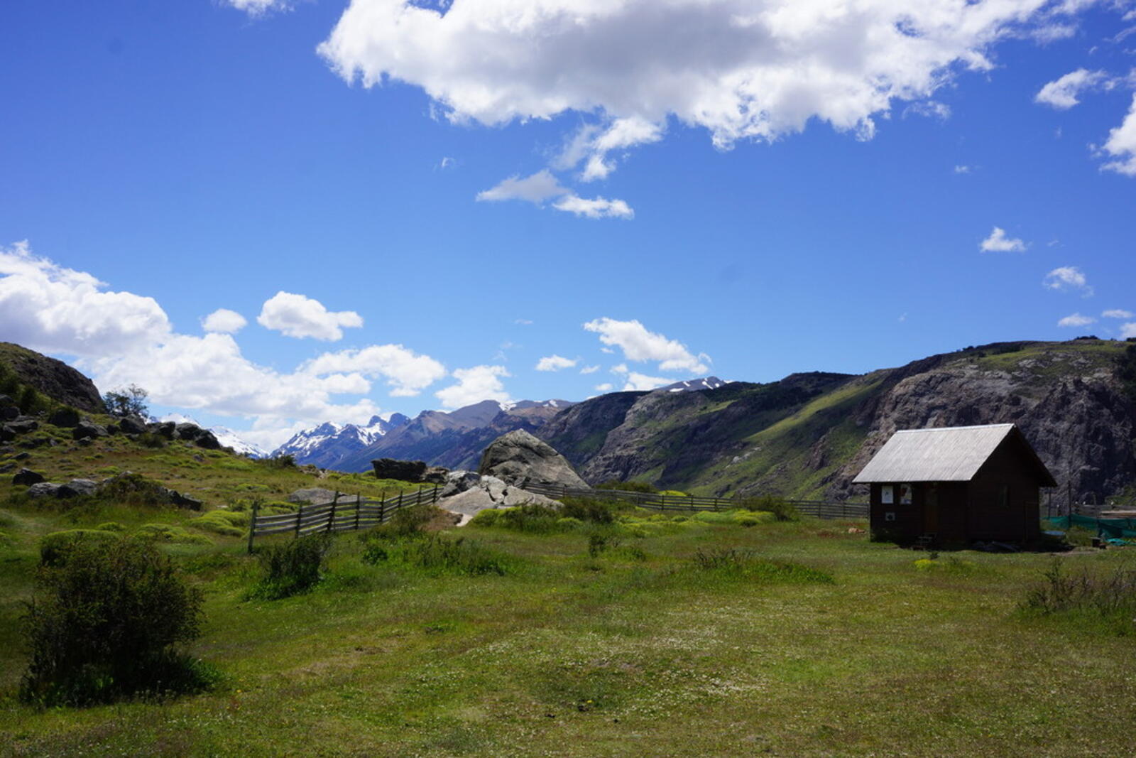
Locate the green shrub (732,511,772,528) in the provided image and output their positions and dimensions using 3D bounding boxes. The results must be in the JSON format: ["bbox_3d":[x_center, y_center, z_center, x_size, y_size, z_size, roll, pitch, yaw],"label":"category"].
[{"bbox_3d":[10.042,7.641,58.500,2.150,0.850,1.800,0,-7,10],"label":"green shrub"}]

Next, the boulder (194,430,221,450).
[{"bbox_3d":[-24.212,4.077,72.000,1.733,1.270,1.473,3,-7,-18],"label":"boulder"}]

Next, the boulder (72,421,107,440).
[{"bbox_3d":[-31.213,3.356,70.000,2.200,1.200,1.800,4,-7,-24],"label":"boulder"}]

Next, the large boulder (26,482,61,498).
[{"bbox_3d":[-22.490,4.772,46.000,1.450,0.700,1.200,4,-7,-26],"label":"large boulder"}]

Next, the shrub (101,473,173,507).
[{"bbox_3d":[-18.293,4.702,45.500,3.000,1.350,2.200,3,-7,-22],"label":"shrub"}]

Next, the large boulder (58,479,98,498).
[{"bbox_3d":[-21.025,4.696,46.000,1.700,0.820,1.400,4,-7,-24],"label":"large boulder"}]

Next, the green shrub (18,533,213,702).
[{"bbox_3d":[-3.878,2.042,9.200,1.600,1.360,1.450,3,-7,-22],"label":"green shrub"}]

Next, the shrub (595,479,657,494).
[{"bbox_3d":[4.732,8.911,88.000,4.872,1.270,3.167,0,-7,3],"label":"shrub"}]

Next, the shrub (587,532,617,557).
[{"bbox_3d":[0.956,4.650,30.000,0.819,0.674,0.737,1,-7,2],"label":"shrub"}]

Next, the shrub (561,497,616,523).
[{"bbox_3d":[1.089,7.181,58.500,3.004,1.407,2.554,1,-7,1],"label":"shrub"}]

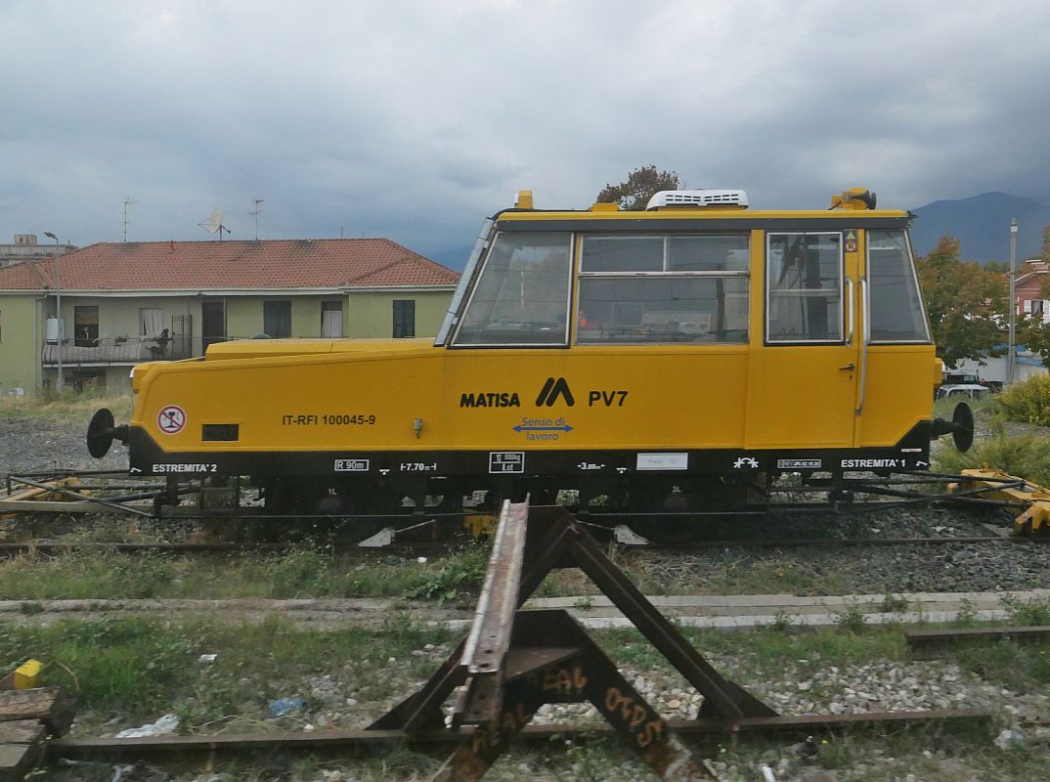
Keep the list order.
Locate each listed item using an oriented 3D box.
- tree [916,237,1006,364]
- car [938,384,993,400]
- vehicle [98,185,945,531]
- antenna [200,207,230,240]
[{"bbox_3d":[23.900,-3.800,43.700,6.000,9.400,6.000,0,4,0],"label":"tree"},{"bbox_3d":[19.700,0.460,35.800,4.000,1.500,1.700,0,4,0],"label":"car"},{"bbox_3d":[0.060,-0.285,7.810,7.700,3.200,2.700,0,4,0],"label":"vehicle"},{"bbox_3d":[-13.900,-7.460,35.000,1.300,1.480,1.200,-3,5,-35],"label":"antenna"}]

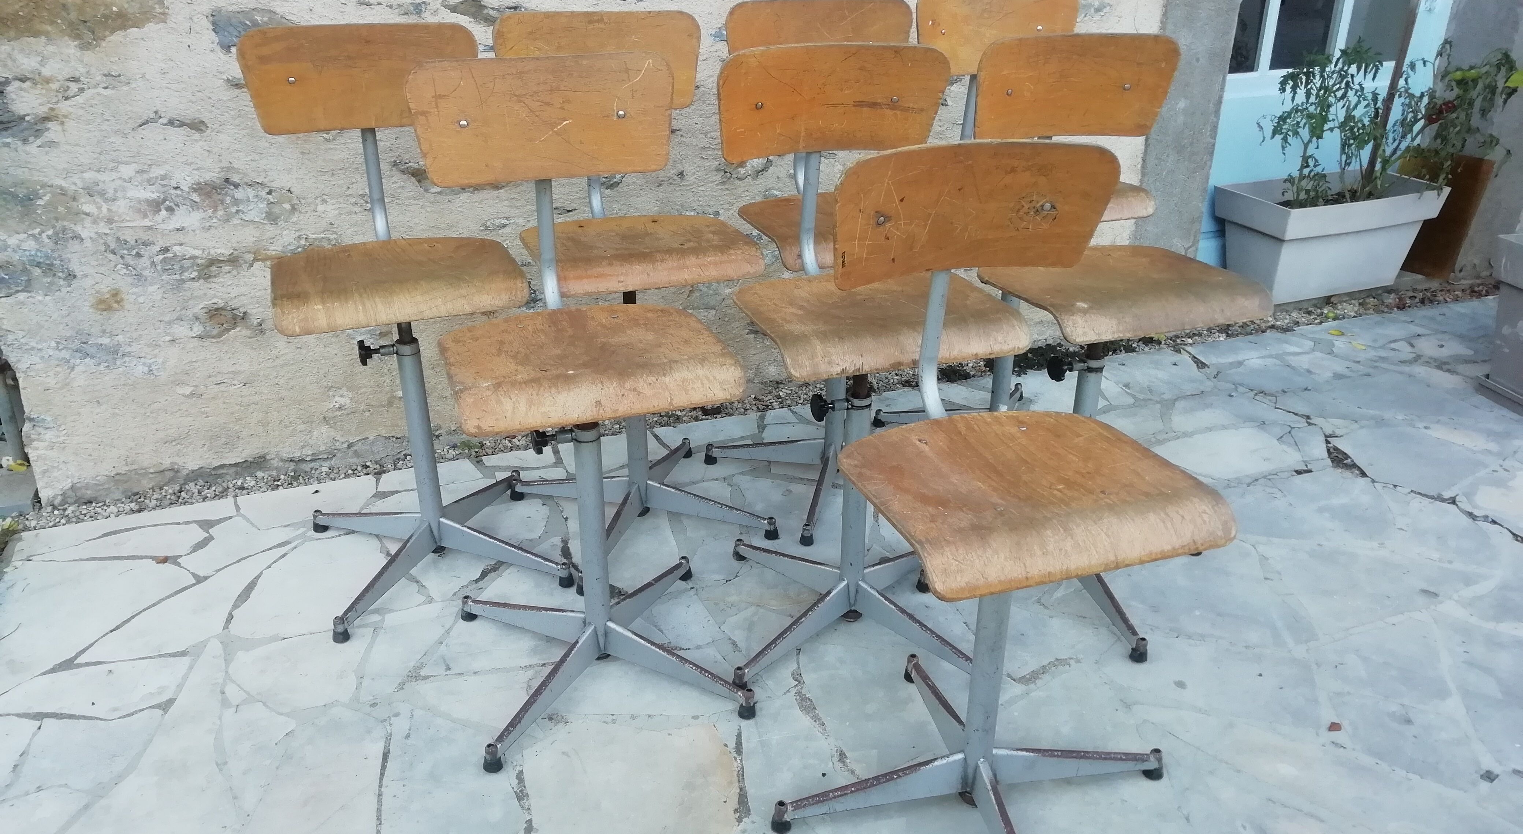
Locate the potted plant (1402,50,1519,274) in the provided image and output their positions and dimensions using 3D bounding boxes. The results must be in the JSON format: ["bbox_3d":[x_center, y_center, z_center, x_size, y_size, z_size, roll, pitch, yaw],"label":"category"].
[{"bbox_3d":[2.161,-0.791,3.577,0.346,0.763,0.302,-10,27,-21],"label":"potted plant"}]

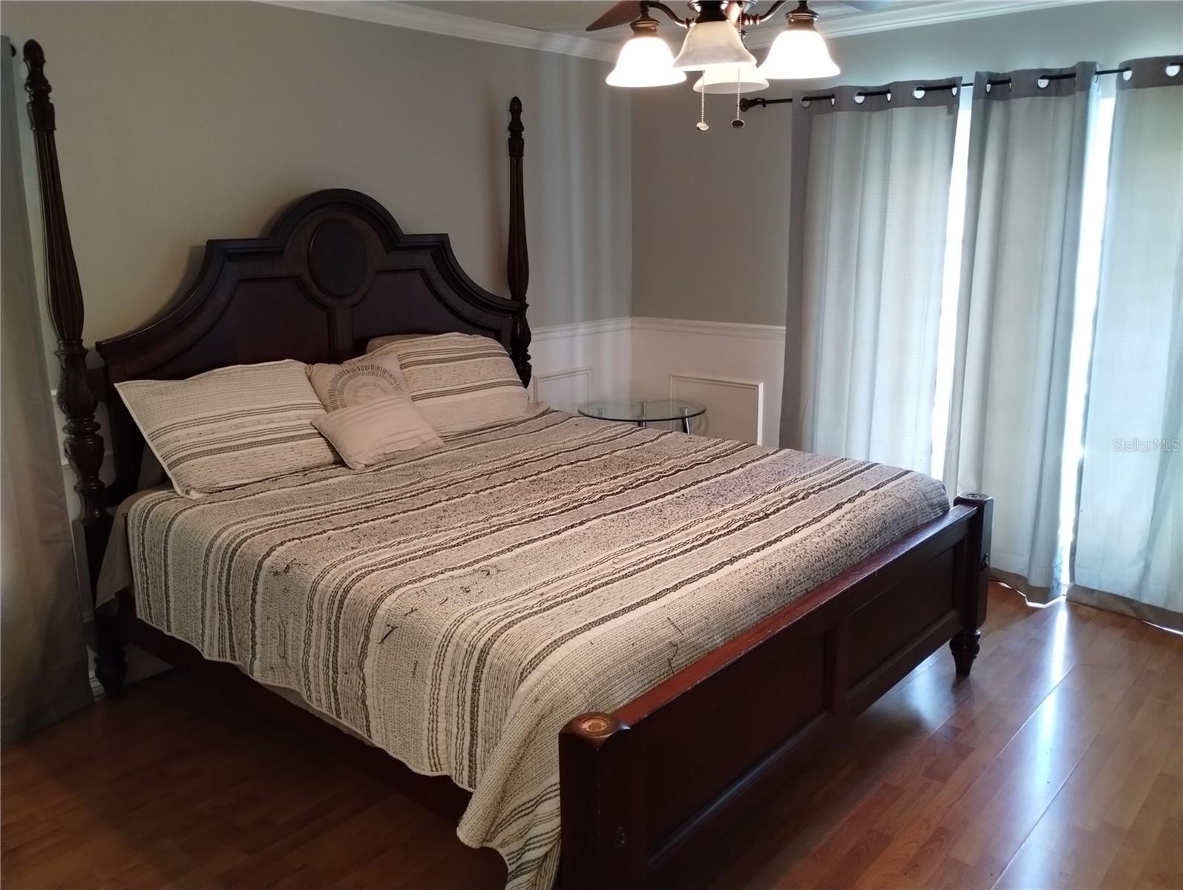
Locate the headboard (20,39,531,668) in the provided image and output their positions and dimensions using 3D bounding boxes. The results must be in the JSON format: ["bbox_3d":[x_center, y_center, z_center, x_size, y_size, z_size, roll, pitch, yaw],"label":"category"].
[{"bbox_3d":[-0.979,-0.335,3.763,0.125,2.095,2.090,10,16,40],"label":"headboard"}]

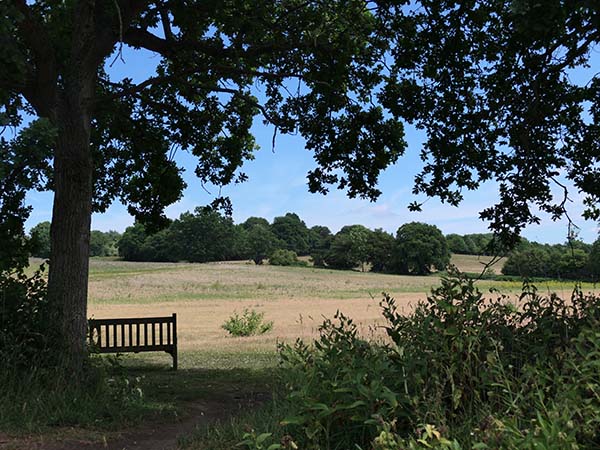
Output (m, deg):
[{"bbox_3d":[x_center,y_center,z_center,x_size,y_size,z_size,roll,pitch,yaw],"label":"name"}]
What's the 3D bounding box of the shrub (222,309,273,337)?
[{"bbox_3d":[-1.238,2.300,18.400,1.170,0.650,1.050,-1,-3,0],"label":"shrub"}]

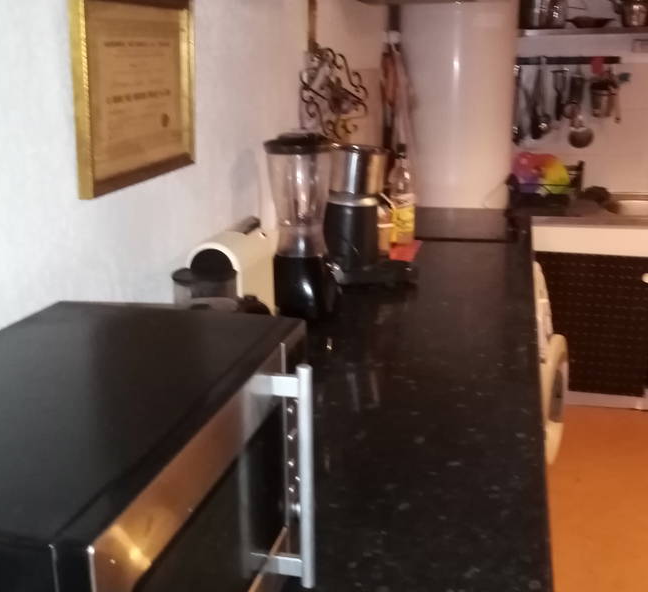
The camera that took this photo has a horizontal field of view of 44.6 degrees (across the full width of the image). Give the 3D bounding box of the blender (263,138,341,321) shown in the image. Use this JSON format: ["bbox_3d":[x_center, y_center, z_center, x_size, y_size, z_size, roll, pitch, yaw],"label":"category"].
[{"bbox_3d":[-0.056,-0.172,1.878,0.160,0.420,0.160,0,16,0],"label":"blender"}]

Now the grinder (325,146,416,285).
[{"bbox_3d":[0.128,-0.234,2.200,0.230,0.360,0.180,5,17,18],"label":"grinder"}]

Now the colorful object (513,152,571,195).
[{"bbox_3d":[0.925,-0.514,3.366,0.240,0.195,0.100,3,16,13],"label":"colorful object"}]

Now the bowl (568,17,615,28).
[{"bbox_3d":[1.094,-1.119,3.237,0.190,0.050,0.190,3,16,13],"label":"bowl"}]

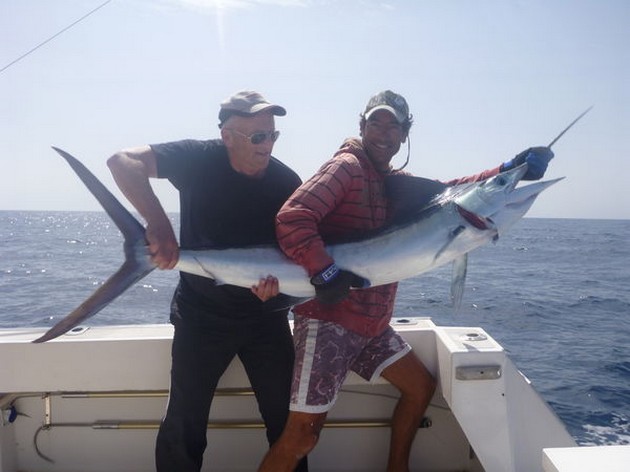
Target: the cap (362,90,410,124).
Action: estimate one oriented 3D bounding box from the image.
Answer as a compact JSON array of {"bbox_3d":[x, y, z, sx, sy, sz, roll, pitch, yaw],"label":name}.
[{"bbox_3d":[0.257,-0.463,1.820,0.167,0.130,0.265,7,4,11],"label":"cap"}]

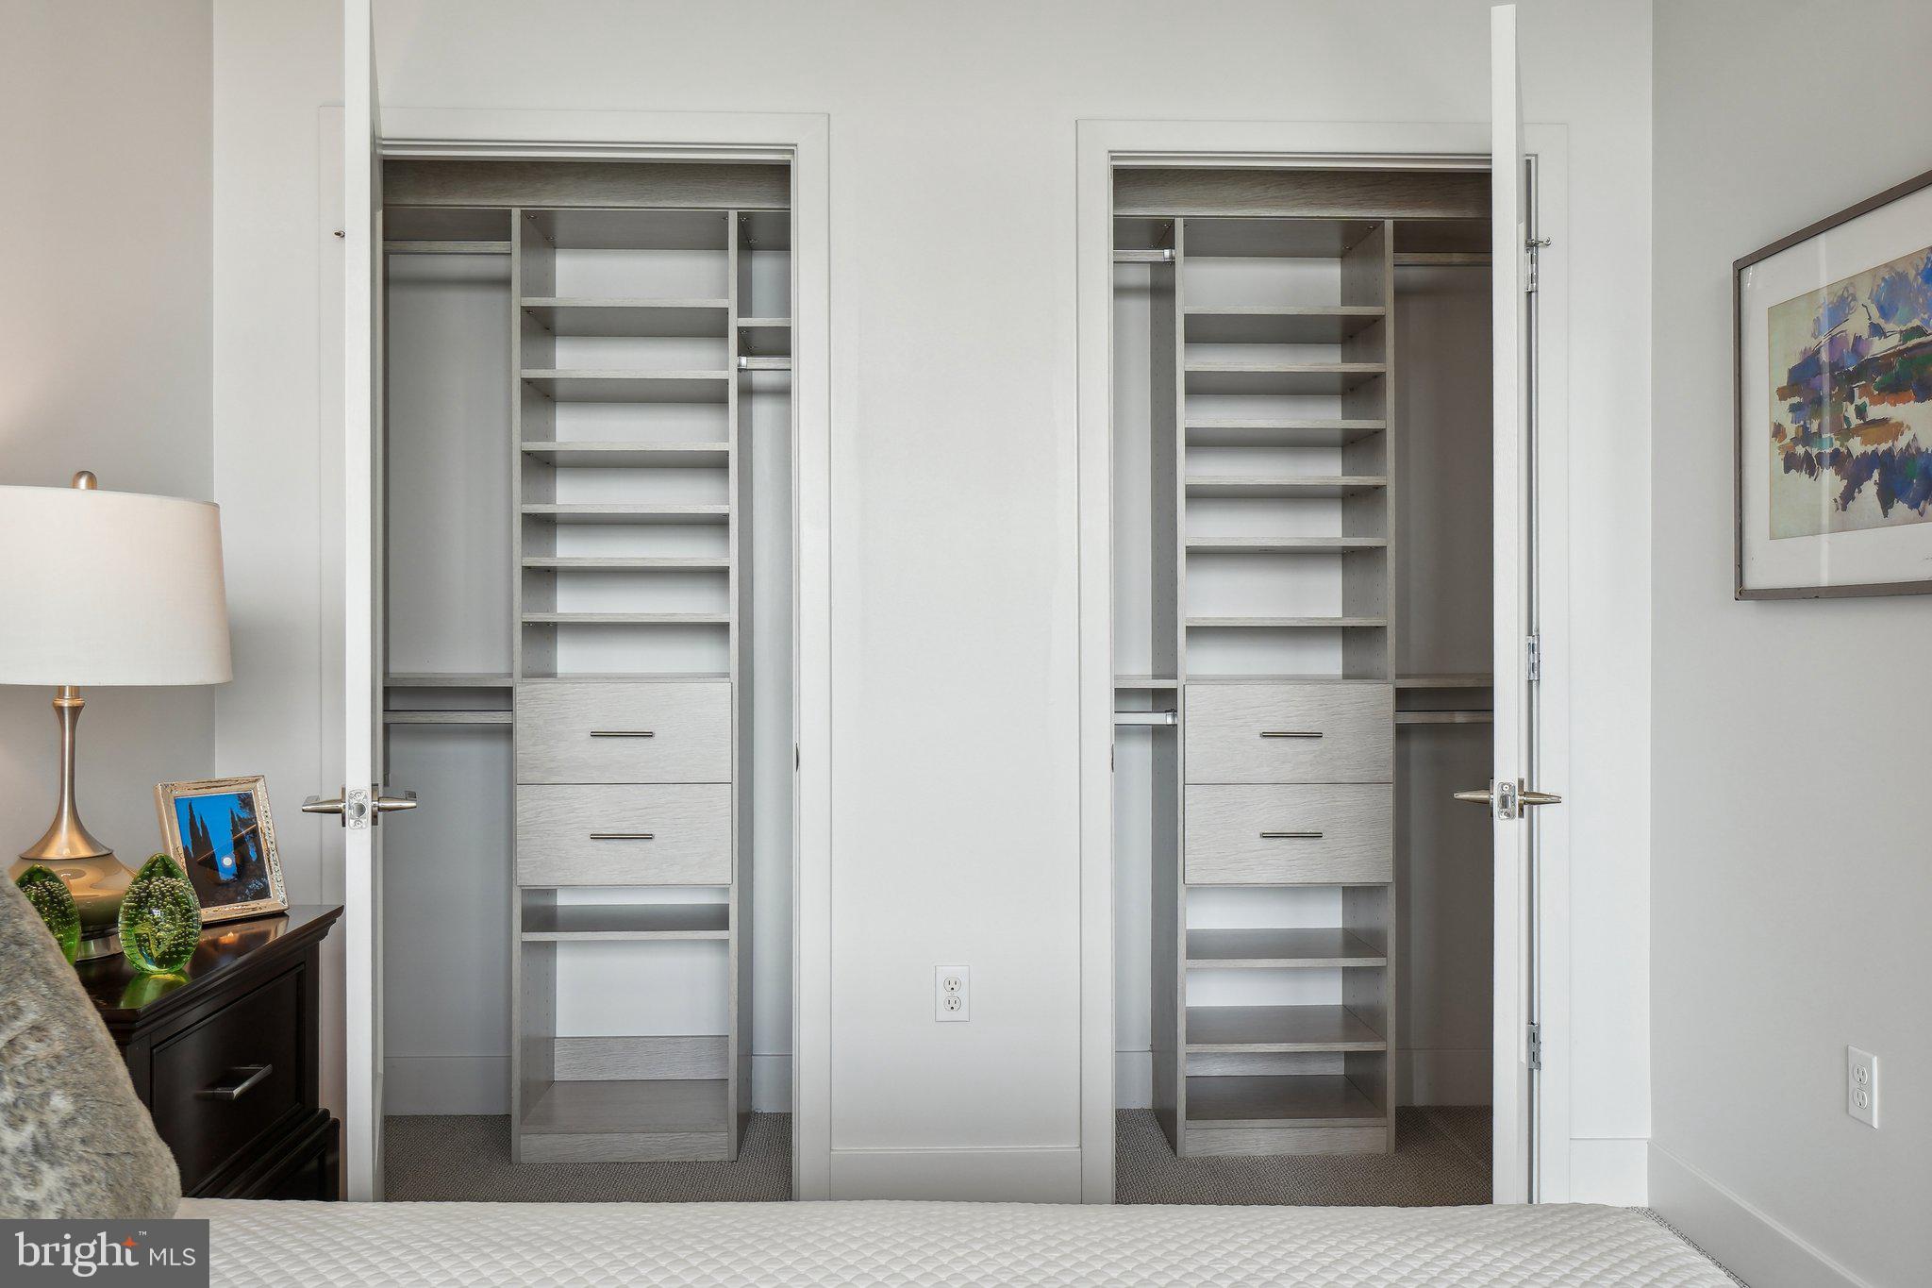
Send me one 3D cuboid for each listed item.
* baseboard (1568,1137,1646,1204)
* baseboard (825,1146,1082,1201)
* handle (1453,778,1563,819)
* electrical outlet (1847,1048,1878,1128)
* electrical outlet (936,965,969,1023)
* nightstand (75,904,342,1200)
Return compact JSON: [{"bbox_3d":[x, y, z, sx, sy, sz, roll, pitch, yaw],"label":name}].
[{"bbox_3d":[1.320,1.089,2.980,0.165,0.143,0.015,0,0,-2],"label":"baseboard"},{"bbox_3d":[-0.017,1.091,2.931,0.507,0.143,0.015,0,0,-2],"label":"baseboard"},{"bbox_3d":[0.863,0.242,2.304,0.157,0.064,0.138,0,0,22],"label":"handle"},{"bbox_3d":[1.435,0.712,2.324,0.008,0.114,0.070,0,0,-2],"label":"electrical outlet"},{"bbox_3d":[-0.026,0.710,2.934,0.070,0.114,0.008,0,0,-2],"label":"electrical outlet"},{"bbox_3d":[-1.203,0.796,2.013,0.430,0.738,0.666,0,0,-4],"label":"nightstand"}]

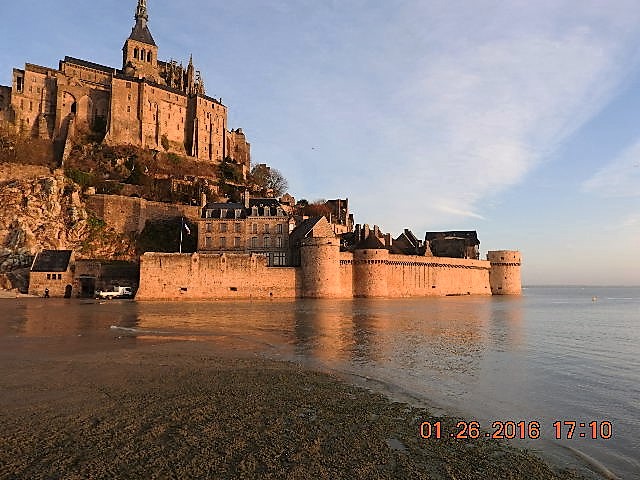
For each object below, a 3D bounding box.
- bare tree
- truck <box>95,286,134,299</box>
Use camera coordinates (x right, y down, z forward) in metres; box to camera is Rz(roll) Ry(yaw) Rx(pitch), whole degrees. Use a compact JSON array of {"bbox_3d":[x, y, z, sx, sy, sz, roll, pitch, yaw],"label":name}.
[{"bbox_3d":[-17.414,-20.000,153.000,12.800,12.000,12.000,0,-6,0],"label":"bare tree"},{"bbox_3d":[-35.148,9.095,76.000,5.400,2.100,1.950,-1,-6,5],"label":"truck"}]

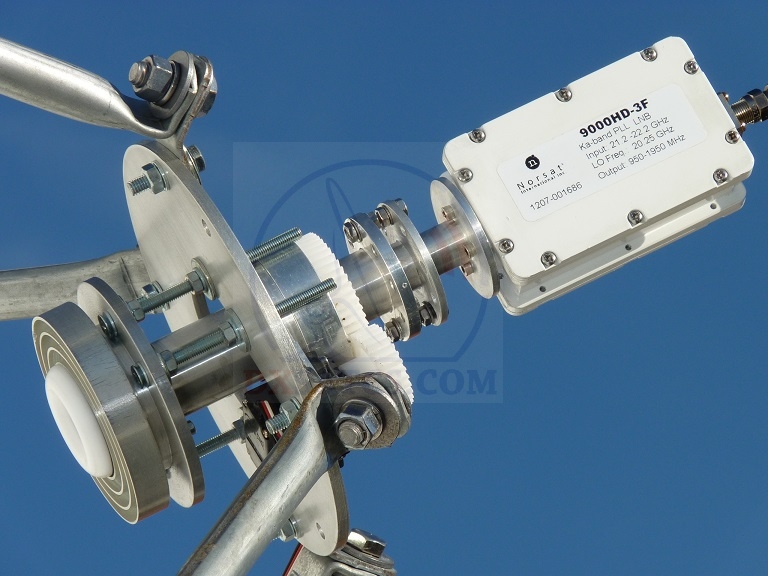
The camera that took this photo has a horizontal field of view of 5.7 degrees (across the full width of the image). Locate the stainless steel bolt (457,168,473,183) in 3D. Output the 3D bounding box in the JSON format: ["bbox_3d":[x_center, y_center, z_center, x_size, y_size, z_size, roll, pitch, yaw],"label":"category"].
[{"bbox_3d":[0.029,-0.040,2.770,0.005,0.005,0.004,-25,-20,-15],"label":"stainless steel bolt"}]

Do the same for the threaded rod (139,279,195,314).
[{"bbox_3d":[-0.080,0.003,2.825,0.021,0.005,0.005,-25,0,-12],"label":"threaded rod"}]

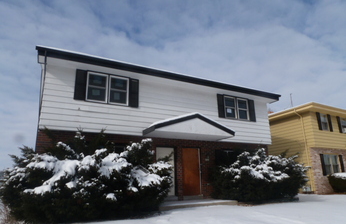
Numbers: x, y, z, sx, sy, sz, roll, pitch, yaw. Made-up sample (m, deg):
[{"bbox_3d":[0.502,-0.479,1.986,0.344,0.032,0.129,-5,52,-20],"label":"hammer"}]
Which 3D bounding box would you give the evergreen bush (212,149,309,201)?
[{"bbox_3d":[4.101,2.882,11.068,4.400,2.200,2.500,7,-15,-28],"label":"evergreen bush"}]

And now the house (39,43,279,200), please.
[{"bbox_3d":[-1.253,1.601,13.527,11.700,5.900,8.600,7,-15,-28],"label":"house"}]

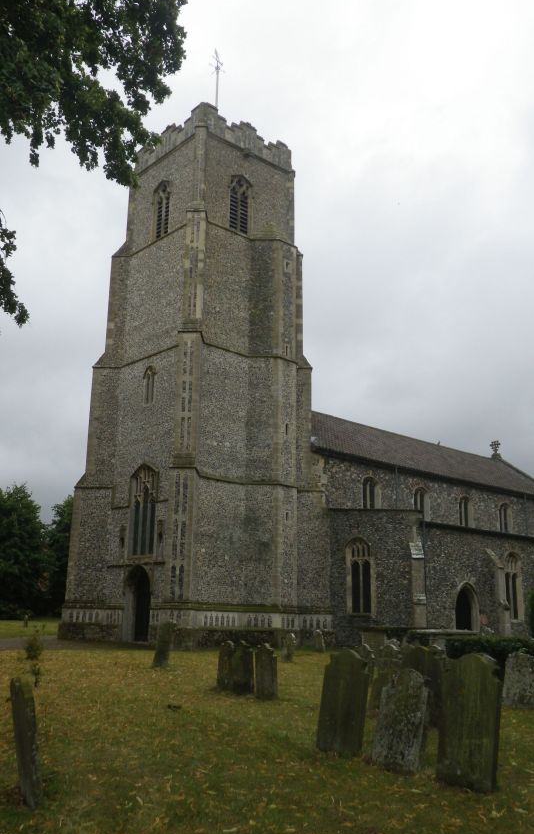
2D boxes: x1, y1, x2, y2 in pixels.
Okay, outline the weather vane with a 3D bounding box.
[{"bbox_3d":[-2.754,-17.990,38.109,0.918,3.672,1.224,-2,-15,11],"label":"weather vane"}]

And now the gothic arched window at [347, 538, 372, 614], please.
[{"bbox_3d":[3.990,6.712,29.789,0.326,3.162,1.479,14,-20,-40],"label":"gothic arched window"}]

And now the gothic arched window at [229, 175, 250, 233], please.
[{"bbox_3d":[-1.355,-10.143,33.570,1.295,2.876,0.326,14,-20,-40],"label":"gothic arched window"}]

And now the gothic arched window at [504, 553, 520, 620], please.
[{"bbox_3d":[11.401,7.878,32.826,1.479,3.162,0.326,14,-20,-40],"label":"gothic arched window"}]

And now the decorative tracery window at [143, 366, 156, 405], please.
[{"bbox_3d":[-5.217,-1.406,32.074,0.306,1.836,1.020,14,-20,-40],"label":"decorative tracery window"}]

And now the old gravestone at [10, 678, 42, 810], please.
[{"bbox_3d":[-2.020,2.689,5.926,0.085,0.960,0.620,-3,-12,-28],"label":"old gravestone"}]

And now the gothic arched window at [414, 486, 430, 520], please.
[{"bbox_3d":[8.028,4.569,37.019,1.326,1.856,0.306,14,-20,-40],"label":"gothic arched window"}]

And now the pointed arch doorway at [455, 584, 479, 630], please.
[{"bbox_3d":[8.306,8.313,29.888,1.785,2.499,0.459,14,-20,-40],"label":"pointed arch doorway"}]

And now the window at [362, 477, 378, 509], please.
[{"bbox_3d":[4.914,3.773,34.296,1.275,1.785,0.306,14,-20,-40],"label":"window"}]

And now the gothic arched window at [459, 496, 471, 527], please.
[{"bbox_3d":[10.968,5.332,39.588,1.275,1.836,0.306,14,-20,-40],"label":"gothic arched window"}]

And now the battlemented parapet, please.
[{"bbox_3d":[-2.798,-13.021,36.950,5.916,1.683,5.916,14,-20,-40],"label":"battlemented parapet"}]

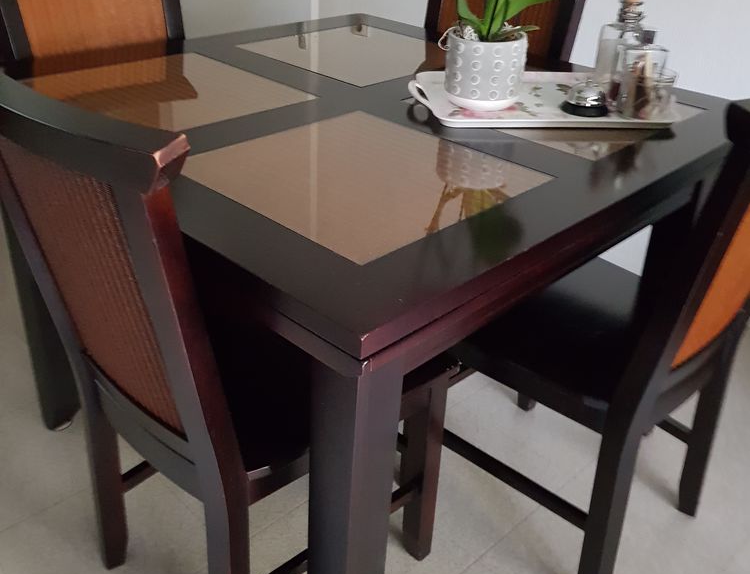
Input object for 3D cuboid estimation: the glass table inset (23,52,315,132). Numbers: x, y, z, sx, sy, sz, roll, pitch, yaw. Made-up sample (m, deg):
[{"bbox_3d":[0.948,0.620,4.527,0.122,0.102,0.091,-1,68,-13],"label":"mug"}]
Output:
[{"bbox_3d":[-0.386,-0.356,1.364,0.404,0.006,0.403,28,38,35],"label":"glass table inset"}]

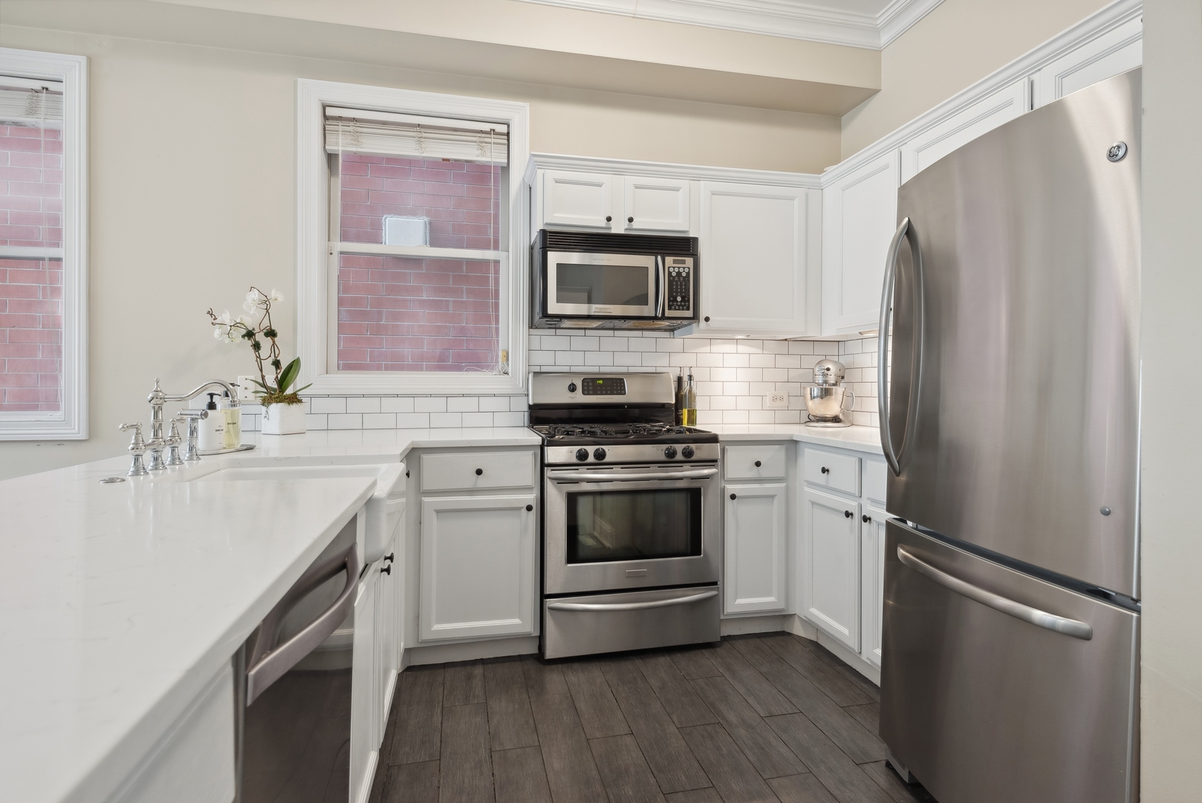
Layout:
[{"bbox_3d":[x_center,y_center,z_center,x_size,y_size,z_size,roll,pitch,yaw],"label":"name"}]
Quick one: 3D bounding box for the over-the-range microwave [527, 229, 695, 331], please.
[{"bbox_3d":[0.057,-0.572,3.097,0.760,0.422,0.400,0,1,-13],"label":"over-the-range microwave"}]

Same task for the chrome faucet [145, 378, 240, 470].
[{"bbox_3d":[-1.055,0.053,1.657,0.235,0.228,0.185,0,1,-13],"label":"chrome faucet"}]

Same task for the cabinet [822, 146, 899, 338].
[{"bbox_3d":[1.329,-0.702,2.957,0.335,0.740,0.570,0,1,-13],"label":"cabinet"}]

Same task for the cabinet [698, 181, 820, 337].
[{"bbox_3d":[0.757,-0.705,3.287,0.668,0.728,0.345,0,1,-13],"label":"cabinet"}]

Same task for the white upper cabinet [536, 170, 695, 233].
[{"bbox_3d":[0.047,-0.918,3.128,0.759,0.287,0.345,0,1,-13],"label":"white upper cabinet"}]

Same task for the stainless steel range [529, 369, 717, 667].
[{"bbox_3d":[0.083,0.453,2.952,0.760,1.184,0.675,0,1,-13],"label":"stainless steel range"}]

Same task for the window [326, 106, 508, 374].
[{"bbox_3d":[-0.890,-0.774,3.126,0.867,1.277,0.100,0,1,-13],"label":"window"}]

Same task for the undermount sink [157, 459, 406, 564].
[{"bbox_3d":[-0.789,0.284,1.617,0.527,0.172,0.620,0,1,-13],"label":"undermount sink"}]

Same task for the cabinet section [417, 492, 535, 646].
[{"bbox_3d":[-0.548,0.664,2.808,0.452,0.574,0.500,0,1,-13],"label":"cabinet section"}]

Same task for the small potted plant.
[{"bbox_3d":[-1.490,-0.178,2.777,0.405,0.648,0.250,0,1,-13],"label":"small potted plant"}]

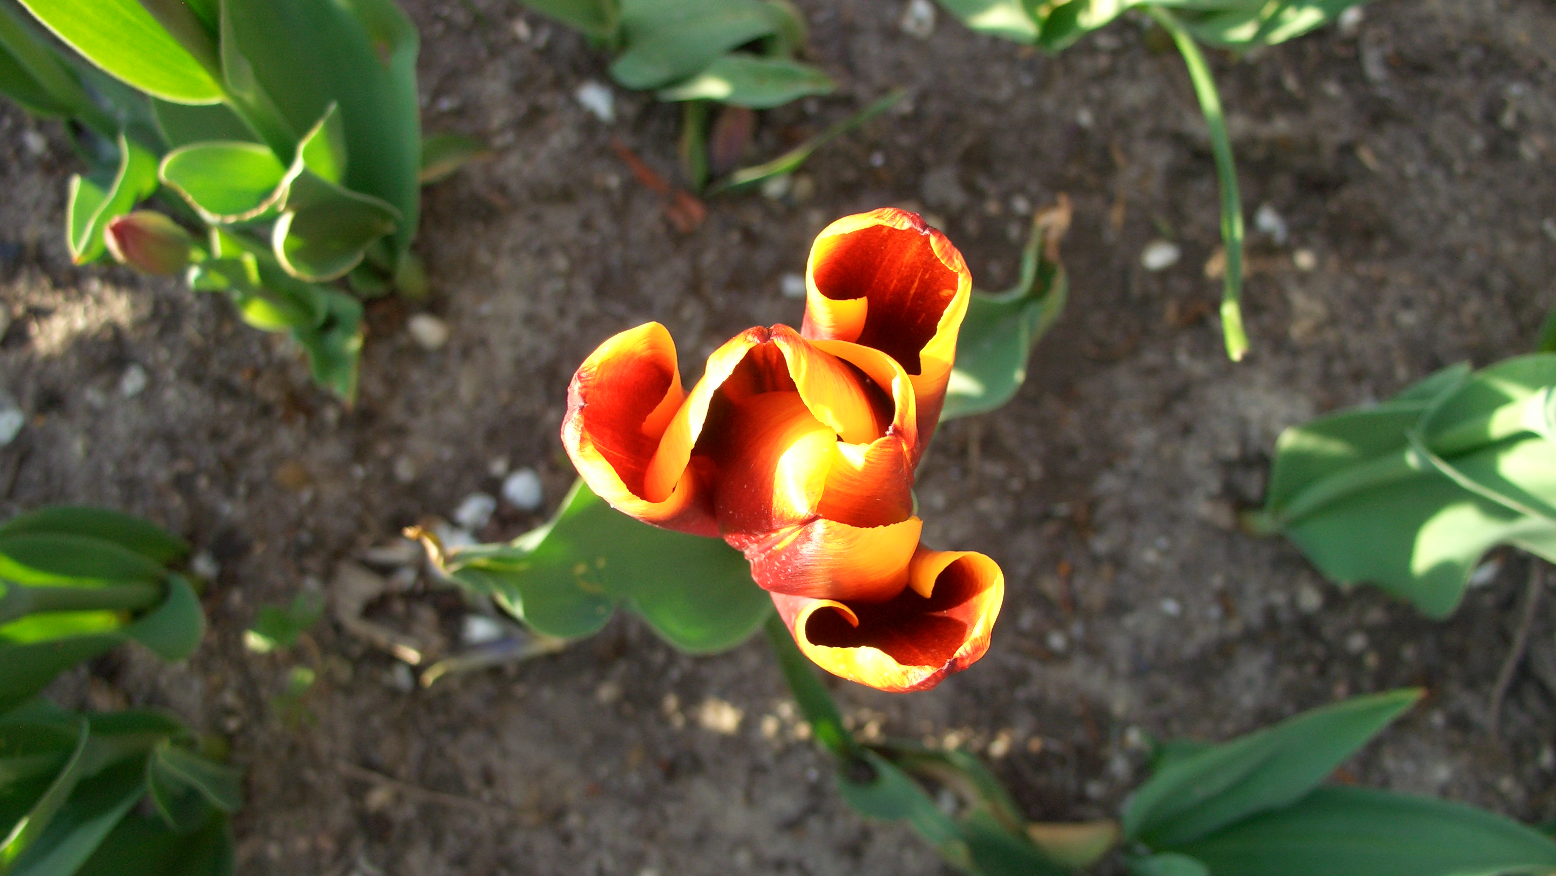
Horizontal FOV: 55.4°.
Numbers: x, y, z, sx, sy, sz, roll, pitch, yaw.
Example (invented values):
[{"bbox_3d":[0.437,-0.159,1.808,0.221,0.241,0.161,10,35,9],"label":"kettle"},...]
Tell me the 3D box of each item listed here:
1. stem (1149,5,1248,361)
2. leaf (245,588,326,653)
[{"bbox_3d":[0.182,-0.111,0.640,0.022,0.020,0.162,-9,76,-2],"label":"stem"},{"bbox_3d":[-0.216,0.080,0.647,0.035,0.016,0.024,-33,77,-6],"label":"leaf"}]

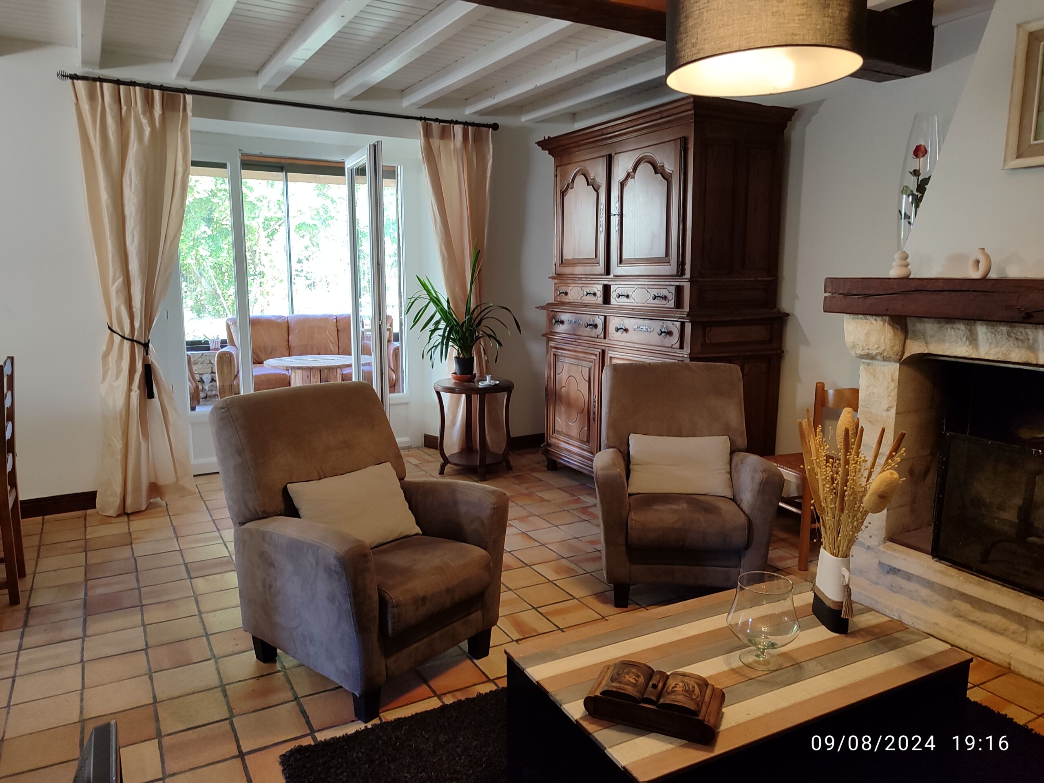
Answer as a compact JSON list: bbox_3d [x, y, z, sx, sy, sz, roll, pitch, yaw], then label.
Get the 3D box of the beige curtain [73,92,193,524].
[{"bbox_3d":[-2.145,-0.489,4.288,0.630,2.360,0.190,-5,10,-29],"label":"beige curtain"}]

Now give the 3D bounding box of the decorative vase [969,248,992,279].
[{"bbox_3d":[1.706,-0.477,2.808,0.036,0.119,0.102,-1,9,-7],"label":"decorative vase"}]

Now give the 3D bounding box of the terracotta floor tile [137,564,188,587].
[{"bbox_3d":[-1.669,0.866,3.511,0.200,0.018,0.200,-5,11,-29],"label":"terracotta floor tile"}]

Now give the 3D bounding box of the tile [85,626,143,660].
[{"bbox_3d":[-1.520,0.949,2.823,0.196,0.014,0.196,-5,10,-29],"label":"tile"}]

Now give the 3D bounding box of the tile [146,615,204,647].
[{"bbox_3d":[-1.369,0.954,2.981,0.200,0.018,0.200,-5,11,-29],"label":"tile"}]

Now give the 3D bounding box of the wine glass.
[{"bbox_3d":[0.626,0.597,1.956,0.181,0.214,0.181,0,9,0],"label":"wine glass"}]

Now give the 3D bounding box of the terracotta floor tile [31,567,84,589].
[{"bbox_3d":[-2.179,0.884,3.559,0.200,0.015,0.200,-5,11,-29],"label":"terracotta floor tile"}]

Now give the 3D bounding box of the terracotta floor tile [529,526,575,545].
[{"bbox_3d":[0.152,0.780,4.045,0.198,0.015,0.198,-5,10,-29],"label":"terracotta floor tile"}]

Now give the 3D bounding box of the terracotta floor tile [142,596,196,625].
[{"bbox_3d":[-1.455,0.915,3.127,0.198,0.015,0.198,-5,10,-29],"label":"terracotta floor tile"}]

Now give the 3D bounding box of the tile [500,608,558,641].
[{"bbox_3d":[0.016,0.970,3.119,0.200,0.015,0.200,-5,11,-29],"label":"tile"}]

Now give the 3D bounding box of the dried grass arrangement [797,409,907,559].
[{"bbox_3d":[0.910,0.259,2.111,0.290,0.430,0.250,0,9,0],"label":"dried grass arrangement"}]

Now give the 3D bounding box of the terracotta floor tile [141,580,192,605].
[{"bbox_3d":[-1.553,0.886,3.303,0.198,0.015,0.198,-5,10,-29],"label":"terracotta floor tile"}]

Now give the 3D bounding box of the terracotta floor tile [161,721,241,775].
[{"bbox_3d":[-0.941,1.046,2.218,0.196,0.014,0.196,-5,10,-29],"label":"terracotta floor tile"}]

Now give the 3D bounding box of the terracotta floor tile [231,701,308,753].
[{"bbox_3d":[-0.806,1.079,2.427,0.200,0.015,0.200,-5,11,-29],"label":"terracotta floor tile"}]

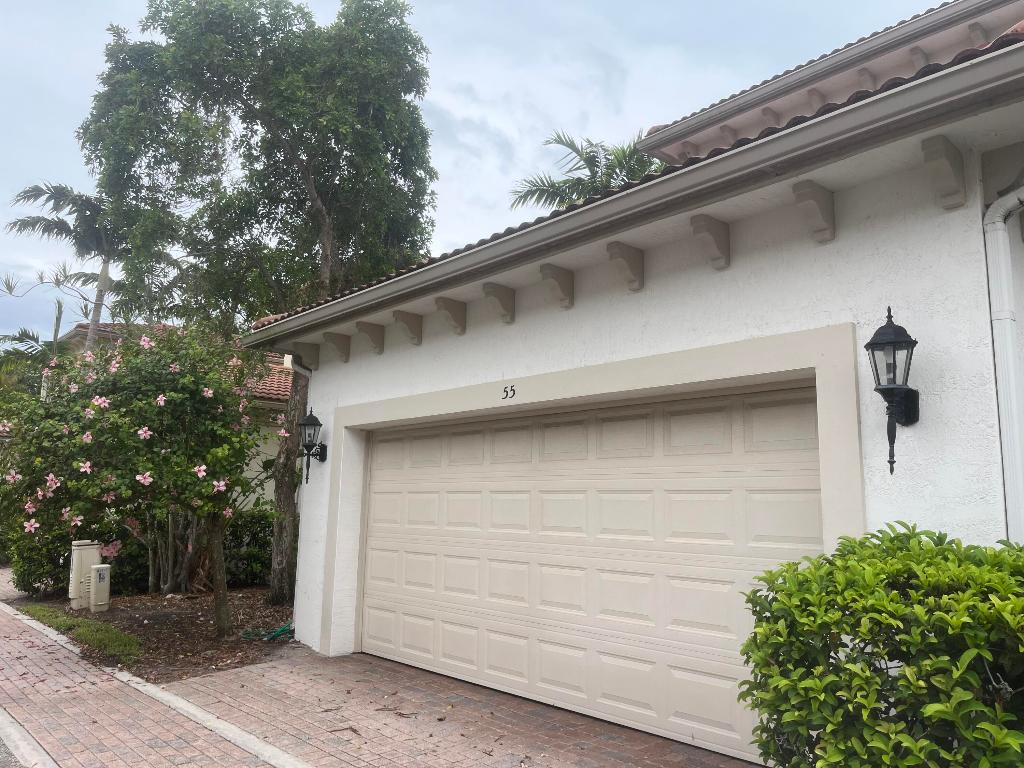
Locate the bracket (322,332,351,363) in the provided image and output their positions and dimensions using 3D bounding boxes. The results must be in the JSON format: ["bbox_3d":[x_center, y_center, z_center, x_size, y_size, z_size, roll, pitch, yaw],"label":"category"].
[{"bbox_3d":[-1.742,-0.349,7.644,0.253,0.254,0.087,9,-12,-41],"label":"bracket"}]

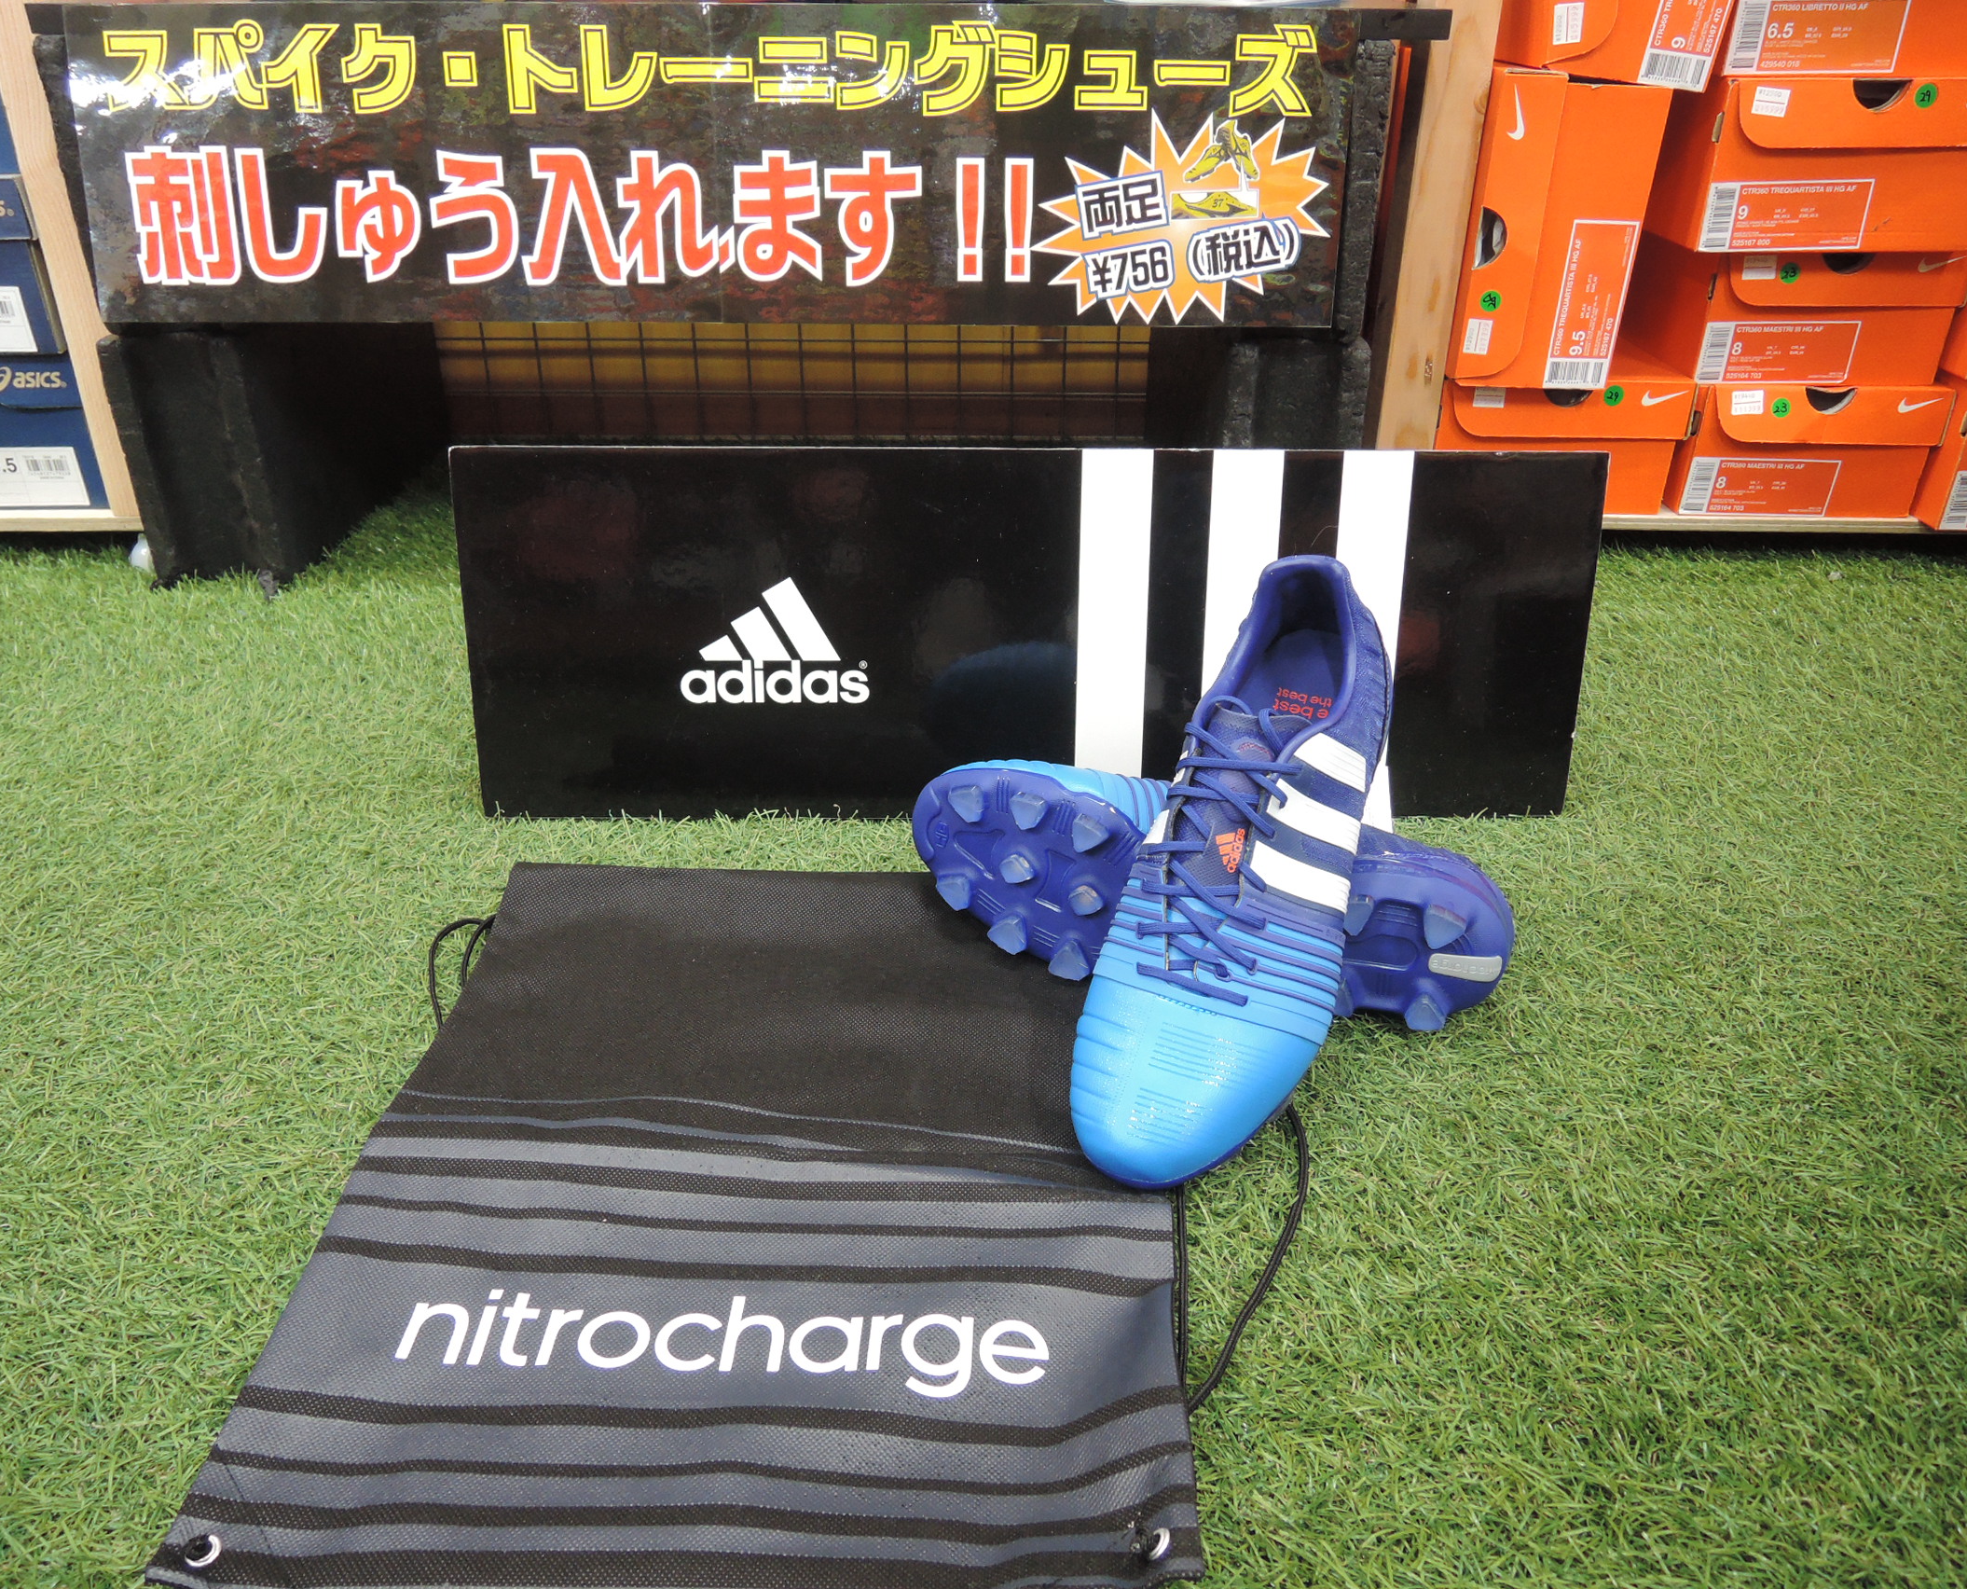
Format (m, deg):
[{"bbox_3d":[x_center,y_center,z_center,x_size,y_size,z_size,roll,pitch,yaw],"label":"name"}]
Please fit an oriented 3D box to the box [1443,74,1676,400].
[{"bbox_3d":[0.485,-0.519,1.329,0.124,0.234,0.335,5,26,6],"label":"box"}]

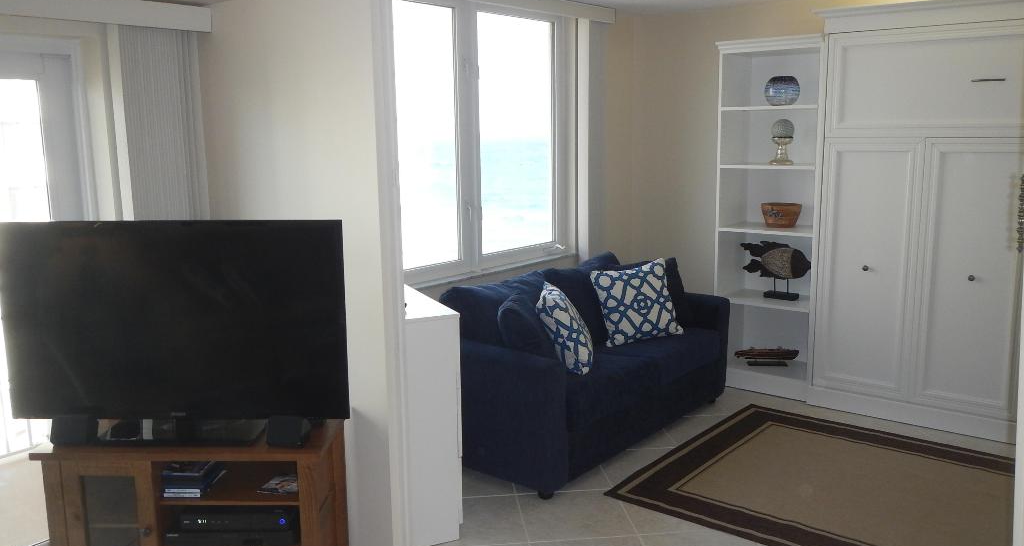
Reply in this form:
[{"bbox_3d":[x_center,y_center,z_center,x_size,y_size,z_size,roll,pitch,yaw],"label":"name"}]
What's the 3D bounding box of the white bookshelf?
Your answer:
[{"bbox_3d":[1.647,-0.333,5.210,0.650,2.160,0.420,7,13,40],"label":"white bookshelf"}]

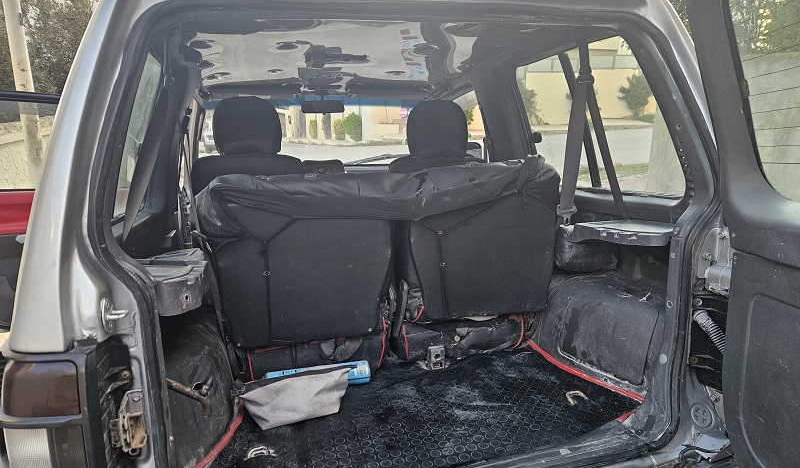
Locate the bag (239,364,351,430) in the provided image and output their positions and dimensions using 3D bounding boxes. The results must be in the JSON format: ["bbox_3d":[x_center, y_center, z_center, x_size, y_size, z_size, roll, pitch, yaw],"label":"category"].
[{"bbox_3d":[-0.295,0.459,1.508,0.310,0.110,0.120,-6,13,-20],"label":"bag"}]

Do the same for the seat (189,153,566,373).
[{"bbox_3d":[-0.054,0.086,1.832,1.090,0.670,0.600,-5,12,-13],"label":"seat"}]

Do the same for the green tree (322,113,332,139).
[{"bbox_3d":[-5.524,-8.268,40.500,0.800,2.000,0.800,-5,12,-13],"label":"green tree"}]

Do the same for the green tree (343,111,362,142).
[{"bbox_3d":[-3.351,-7.585,37.500,1.400,2.250,1.400,-5,12,-13],"label":"green tree"}]

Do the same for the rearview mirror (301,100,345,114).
[{"bbox_3d":[-0.427,-0.697,2.930,0.240,0.070,0.040,-2,12,1],"label":"rearview mirror"}]

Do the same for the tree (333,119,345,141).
[{"bbox_3d":[-4.513,-7.668,39.000,0.950,1.650,0.950,-5,12,-13],"label":"tree"}]

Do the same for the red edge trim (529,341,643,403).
[{"bbox_3d":[0.571,0.420,1.738,0.080,0.030,0.500,-8,13,-26],"label":"red edge trim"}]

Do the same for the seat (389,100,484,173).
[{"bbox_3d":[0.135,-0.120,2.670,0.520,1.050,0.700,-5,12,-13],"label":"seat"}]

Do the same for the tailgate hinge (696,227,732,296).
[{"bbox_3d":[0.768,0.067,1.298,0.070,0.160,0.060,-5,12,-13],"label":"tailgate hinge"}]

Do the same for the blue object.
[{"bbox_3d":[-0.255,0.453,1.680,0.320,0.048,0.075,-6,12,-16],"label":"blue object"}]

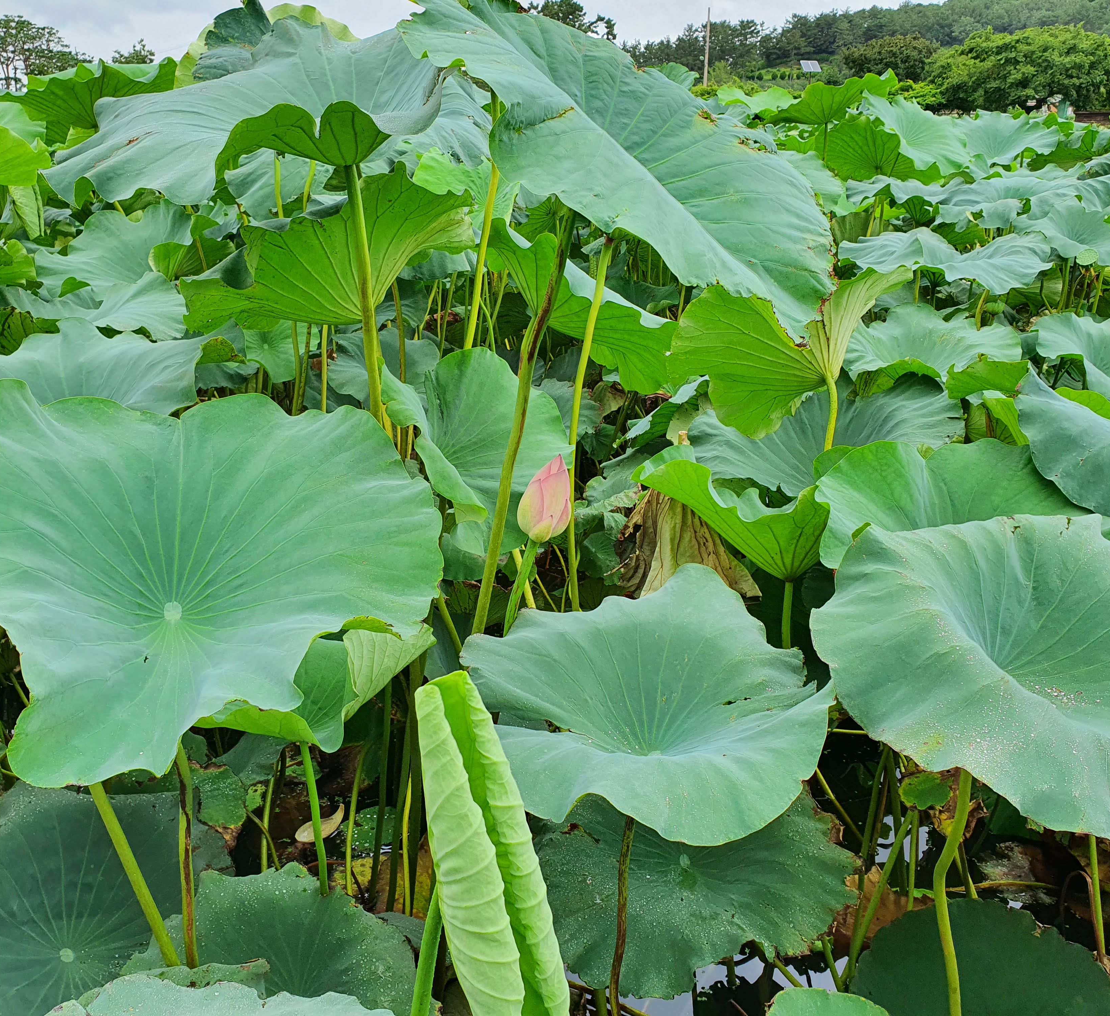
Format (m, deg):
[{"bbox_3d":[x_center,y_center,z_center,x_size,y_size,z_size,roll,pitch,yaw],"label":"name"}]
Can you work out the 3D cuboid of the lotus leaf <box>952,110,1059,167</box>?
[{"bbox_3d":[2.055,-1.672,4.700,0.474,0.152,0.450,9,40,21],"label":"lotus leaf"}]

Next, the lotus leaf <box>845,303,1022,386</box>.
[{"bbox_3d":[0.990,-0.405,2.700,0.440,0.132,0.418,8,30,19],"label":"lotus leaf"}]

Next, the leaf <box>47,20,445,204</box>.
[{"bbox_3d":[-0.407,-0.542,1.400,0.530,0.210,0.460,-8,20,3],"label":"leaf"}]

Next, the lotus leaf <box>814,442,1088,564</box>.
[{"bbox_3d":[0.682,0.049,1.750,0.466,0.126,0.443,9,33,22],"label":"lotus leaf"}]

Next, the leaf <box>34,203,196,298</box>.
[{"bbox_3d":[-1.153,-0.666,2.700,0.400,0.180,0.420,0,32,0],"label":"leaf"}]

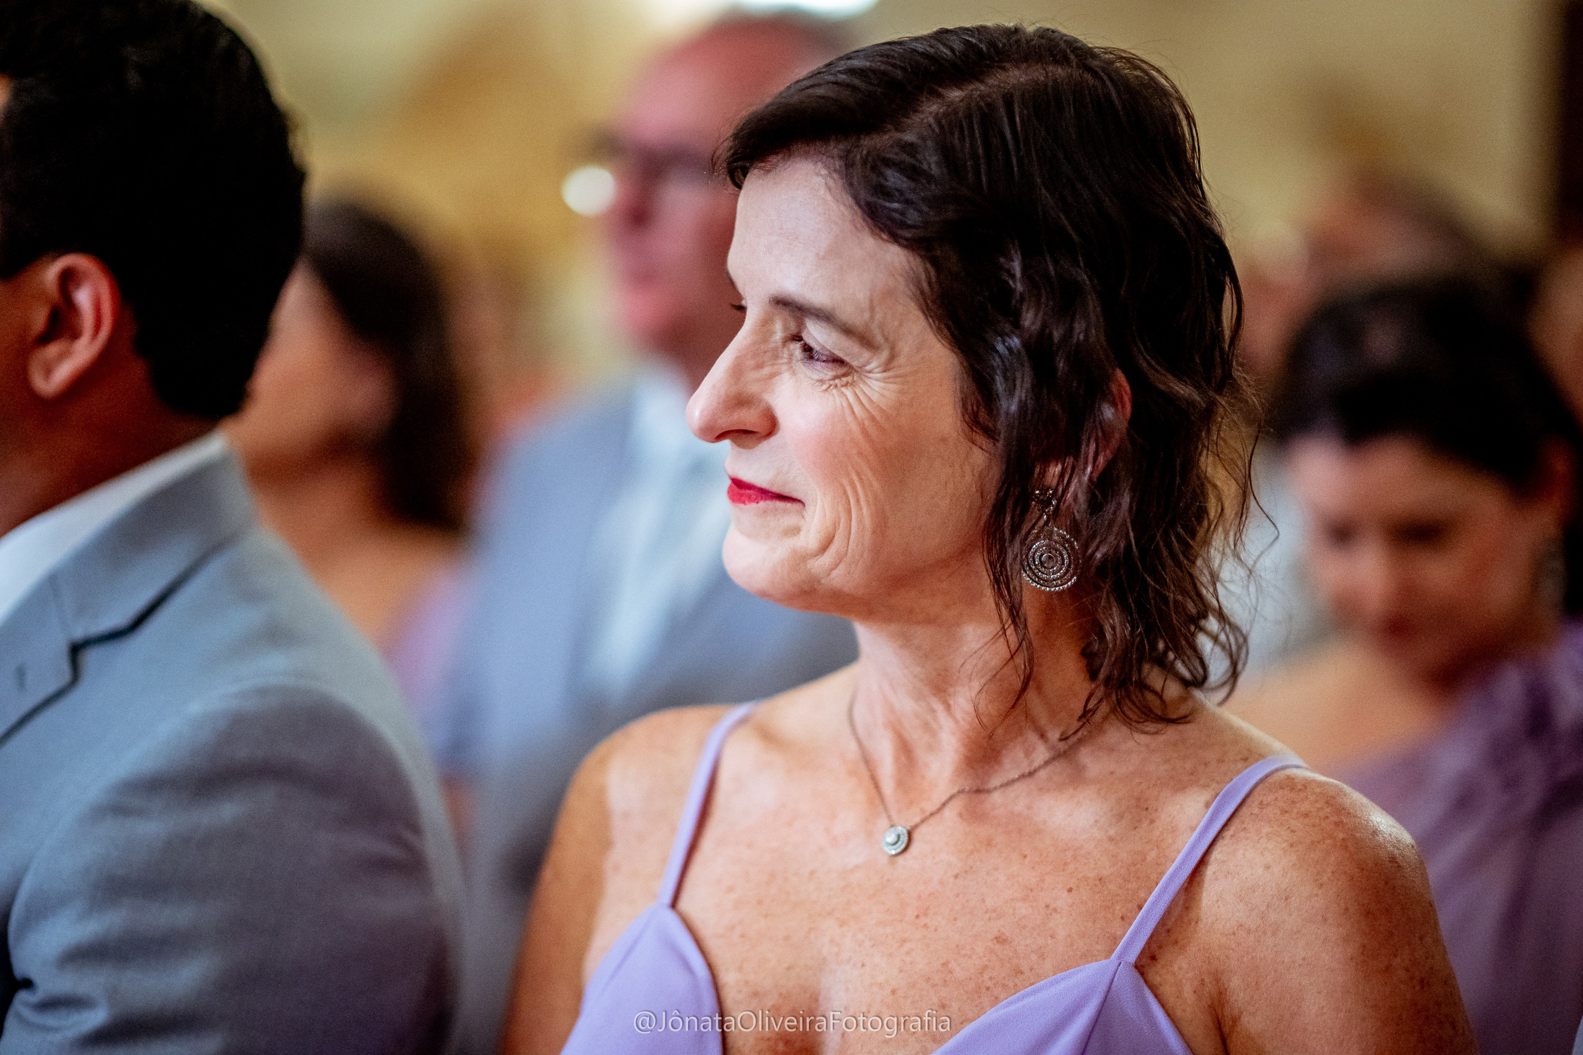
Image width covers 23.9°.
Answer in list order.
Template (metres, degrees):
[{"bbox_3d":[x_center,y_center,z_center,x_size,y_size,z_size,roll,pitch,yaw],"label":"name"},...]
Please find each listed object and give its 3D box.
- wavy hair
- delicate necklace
[{"bbox_3d":[0.081,-0.063,1.540,0.220,0.280,0.190,-1,8,-27],"label":"wavy hair"},{"bbox_3d":[0.082,0.094,1.545,0.122,0.080,0.130,2,3,35],"label":"delicate necklace"}]

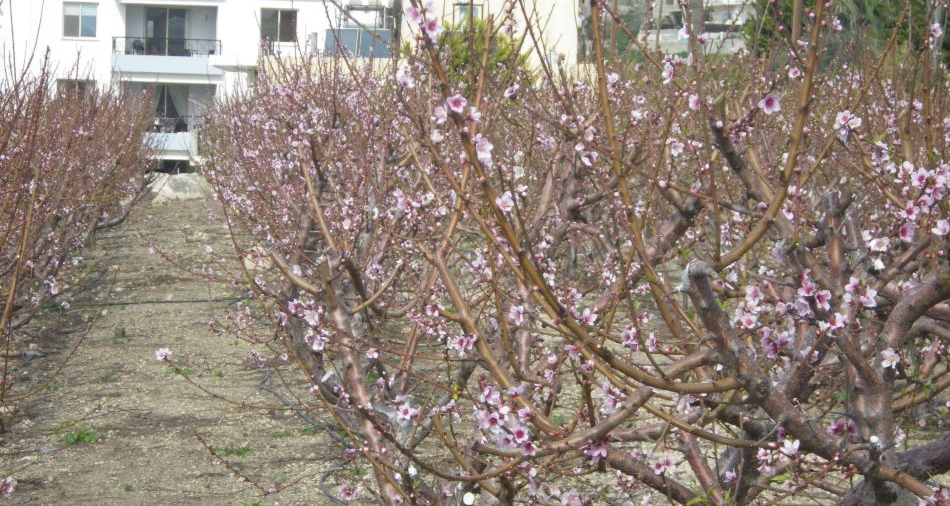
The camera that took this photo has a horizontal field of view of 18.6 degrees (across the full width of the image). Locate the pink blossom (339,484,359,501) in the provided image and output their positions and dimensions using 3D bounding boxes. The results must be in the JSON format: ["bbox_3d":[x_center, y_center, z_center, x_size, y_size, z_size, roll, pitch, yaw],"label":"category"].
[{"bbox_3d":[-0.235,0.448,5.400,0.036,0.031,0.022,0,-8,-6],"label":"pink blossom"}]

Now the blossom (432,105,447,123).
[{"bbox_3d":[-0.062,-0.243,5.100,0.033,0.035,0.023,-1,1,-30],"label":"blossom"}]

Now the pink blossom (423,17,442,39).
[{"bbox_3d":[-0.073,-0.395,5.100,0.036,0.037,0.020,0,6,-3],"label":"pink blossom"}]

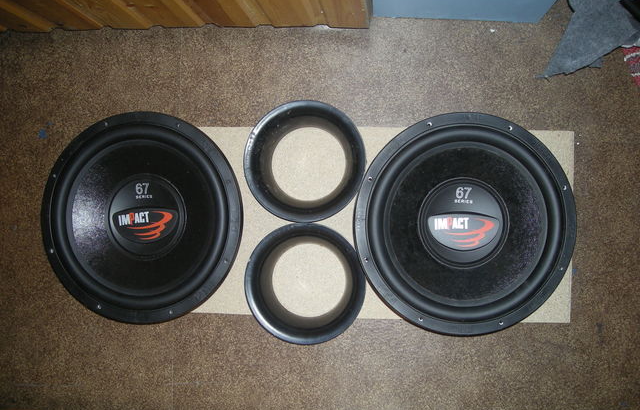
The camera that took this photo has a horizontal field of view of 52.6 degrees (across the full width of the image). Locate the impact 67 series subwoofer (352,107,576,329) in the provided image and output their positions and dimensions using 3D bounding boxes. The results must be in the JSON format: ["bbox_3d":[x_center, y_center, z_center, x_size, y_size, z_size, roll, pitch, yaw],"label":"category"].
[{"bbox_3d":[0.257,0.034,1.202,0.382,0.180,0.382,0,89,6],"label":"impact 67 series subwoofer"}]

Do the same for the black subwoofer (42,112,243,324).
[{"bbox_3d":[-0.316,0.025,1.272,0.390,0.175,0.390,0,89,6],"label":"black subwoofer"}]

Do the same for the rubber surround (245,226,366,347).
[{"bbox_3d":[-0.026,0.153,1.288,0.236,0.062,0.236,0,89,6],"label":"rubber surround"}]

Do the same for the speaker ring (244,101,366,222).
[{"bbox_3d":[-0.026,-0.085,1.292,0.237,0.062,0.237,0,89,6],"label":"speaker ring"}]

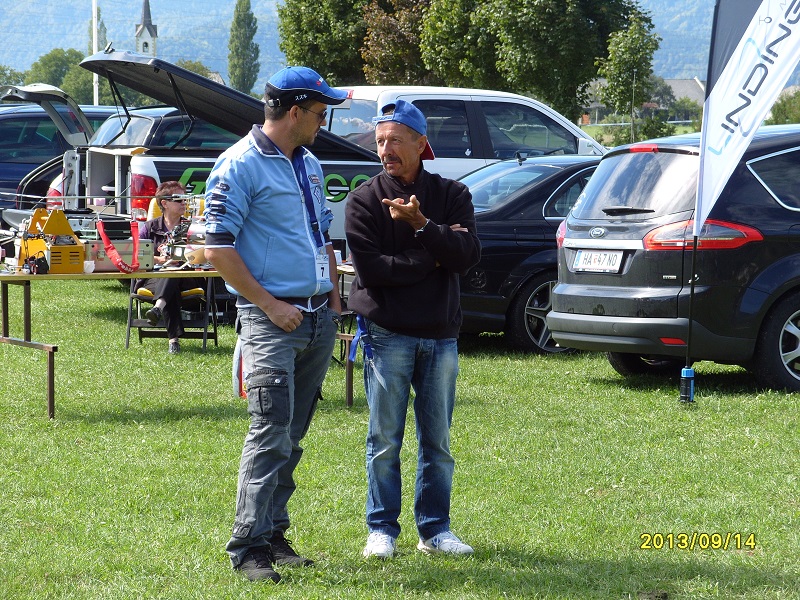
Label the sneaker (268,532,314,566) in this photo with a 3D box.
[{"bbox_3d":[-0.422,0.919,10.900,0.110,0.105,0.295,-3,4,-42],"label":"sneaker"}]

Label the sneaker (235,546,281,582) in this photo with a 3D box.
[{"bbox_3d":[-0.514,0.955,10.600,0.110,0.105,0.300,-2,4,-28],"label":"sneaker"}]

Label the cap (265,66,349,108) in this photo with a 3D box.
[{"bbox_3d":[-0.341,-0.774,10.780,0.285,0.150,0.185,4,2,-15],"label":"cap"}]

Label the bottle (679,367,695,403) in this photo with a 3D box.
[{"bbox_3d":[1.683,0.498,17.350,0.080,0.225,0.080,0,3,0],"label":"bottle"}]

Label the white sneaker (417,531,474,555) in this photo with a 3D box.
[{"bbox_3d":[0.169,0.926,11.250,0.105,0.105,0.285,-3,4,-44],"label":"white sneaker"}]

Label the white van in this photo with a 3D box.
[{"bbox_3d":[-0.086,-0.896,26.056,5.700,2.000,2.000,-2,4,-29],"label":"white van"}]

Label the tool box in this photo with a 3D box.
[{"bbox_3d":[-1.639,-0.258,17.350,0.395,0.180,0.280,-1,3,-8],"label":"tool box"}]

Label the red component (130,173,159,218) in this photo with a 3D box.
[{"bbox_3d":[-2.064,-0.844,23.900,0.170,0.400,0.200,-2,4,-29],"label":"red component"}]

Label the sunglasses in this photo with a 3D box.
[{"bbox_3d":[-0.324,-0.678,10.780,0.145,0.050,0.140,9,1,-14],"label":"sunglasses"}]

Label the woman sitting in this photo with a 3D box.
[{"bbox_3d":[-1.676,-0.245,21.600,0.540,1.280,0.780,-1,3,-12],"label":"woman sitting"}]

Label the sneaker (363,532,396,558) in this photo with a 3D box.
[{"bbox_3d":[-0.075,0.927,11.170,0.105,0.110,0.290,0,3,10],"label":"sneaker"}]

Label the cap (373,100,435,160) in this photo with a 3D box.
[{"bbox_3d":[0.013,-0.645,11.250,0.180,0.150,0.270,2,-18,36],"label":"cap"}]

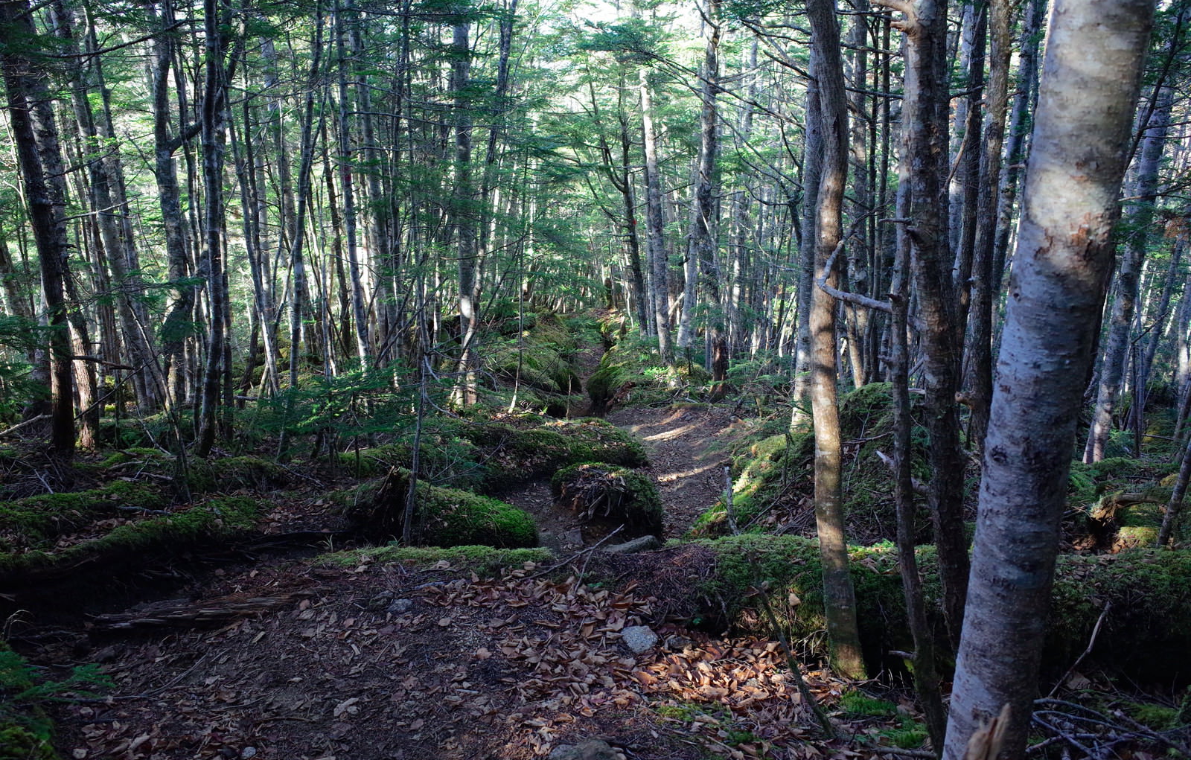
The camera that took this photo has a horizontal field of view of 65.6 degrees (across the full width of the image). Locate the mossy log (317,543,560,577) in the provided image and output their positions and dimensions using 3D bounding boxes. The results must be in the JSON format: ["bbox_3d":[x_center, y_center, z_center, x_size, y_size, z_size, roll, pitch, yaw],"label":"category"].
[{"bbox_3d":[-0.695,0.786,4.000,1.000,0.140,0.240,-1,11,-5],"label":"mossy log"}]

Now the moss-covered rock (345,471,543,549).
[{"bbox_3d":[-0.798,0.693,4.900,0.974,0.380,0.701,0,12,0],"label":"moss-covered rock"}]

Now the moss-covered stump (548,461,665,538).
[{"bbox_3d":[0.073,0.701,5.350,0.630,0.420,0.550,-1,11,0],"label":"moss-covered stump"}]

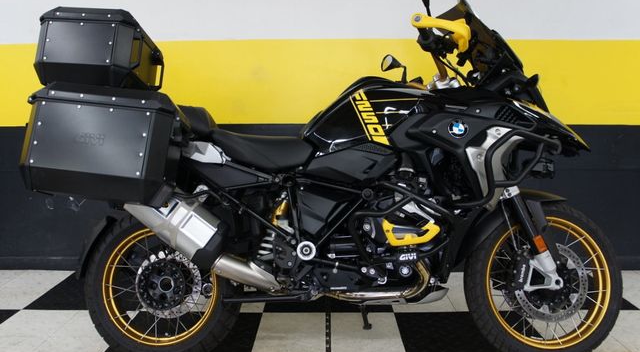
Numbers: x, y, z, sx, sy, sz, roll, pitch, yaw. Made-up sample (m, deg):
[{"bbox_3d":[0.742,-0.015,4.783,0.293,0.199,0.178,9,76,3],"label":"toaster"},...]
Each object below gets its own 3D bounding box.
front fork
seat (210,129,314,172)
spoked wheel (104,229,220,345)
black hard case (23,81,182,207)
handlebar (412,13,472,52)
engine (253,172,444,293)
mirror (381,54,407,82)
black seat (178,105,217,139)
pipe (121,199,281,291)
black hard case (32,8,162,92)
[{"bbox_3d":[0.819,0.241,1.916,0.230,0.380,0.250,0,-2,1],"label":"front fork"},{"bbox_3d":[-0.222,-0.098,1.920,0.410,0.160,0.320,0,-2,1],"label":"seat"},{"bbox_3d":[-0.626,0.438,1.971,0.455,0.455,0.140,0,-2,1],"label":"spoked wheel"},{"bbox_3d":[-0.699,-0.103,1.625,0.475,0.355,0.250,5,-2,1],"label":"black hard case"},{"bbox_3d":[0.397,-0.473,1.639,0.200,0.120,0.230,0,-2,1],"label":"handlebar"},{"bbox_3d":[0.118,0.208,1.932,0.620,0.420,0.700,0,-2,1],"label":"engine"},{"bbox_3d":[0.356,-0.526,2.412,0.120,0.140,0.170,0,-2,-13],"label":"mirror"},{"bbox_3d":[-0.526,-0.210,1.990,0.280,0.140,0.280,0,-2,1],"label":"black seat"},{"bbox_3d":[-0.413,0.232,1.763,0.590,0.170,0.180,30,-1,2],"label":"pipe"},{"bbox_3d":[-0.868,-0.485,2.007,0.375,0.285,0.430,3,-2,1],"label":"black hard case"}]

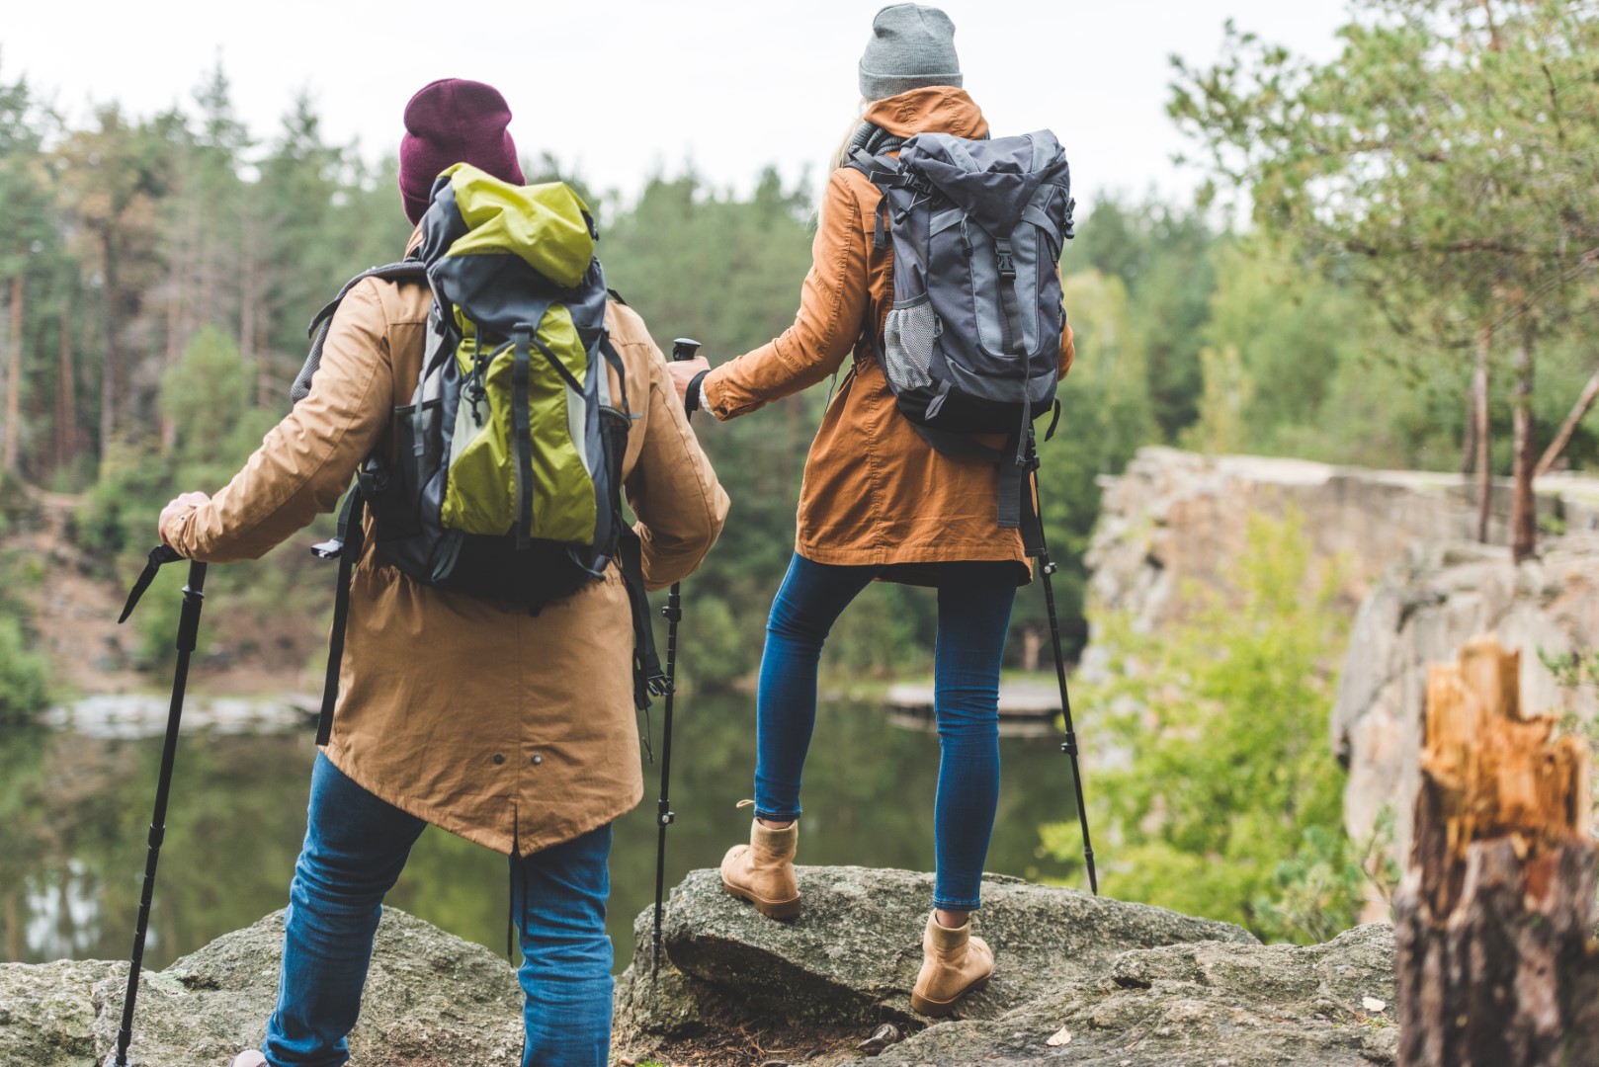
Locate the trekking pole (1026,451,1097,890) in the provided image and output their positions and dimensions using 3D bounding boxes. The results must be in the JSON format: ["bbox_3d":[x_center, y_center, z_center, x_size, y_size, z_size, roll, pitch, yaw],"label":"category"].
[{"bbox_3d":[0.473,0.142,5.750,0.050,1.081,0.060,-10,6,-21],"label":"trekking pole"}]

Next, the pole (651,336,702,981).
[{"bbox_3d":[-0.225,0.225,5.440,0.050,1.137,0.060,1,4,-22],"label":"pole"}]

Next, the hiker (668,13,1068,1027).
[{"bbox_3d":[0.189,-0.052,5.340,0.712,1.730,0.797,0,1,-22],"label":"hiker"}]

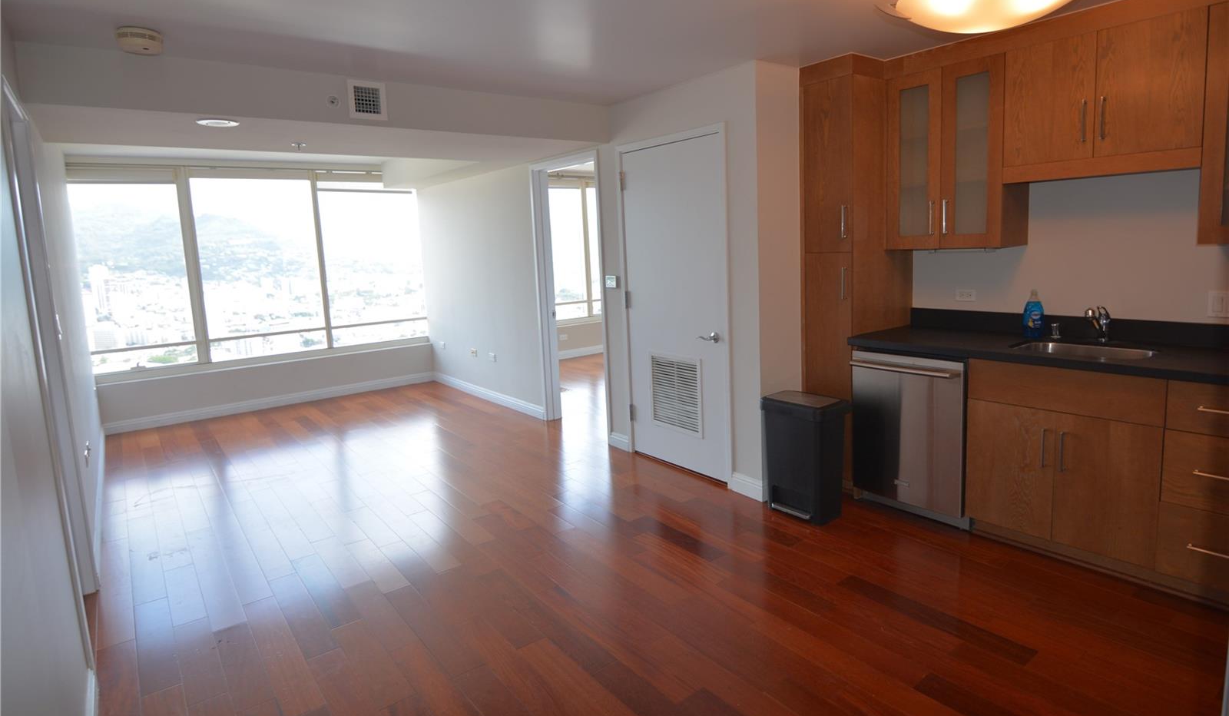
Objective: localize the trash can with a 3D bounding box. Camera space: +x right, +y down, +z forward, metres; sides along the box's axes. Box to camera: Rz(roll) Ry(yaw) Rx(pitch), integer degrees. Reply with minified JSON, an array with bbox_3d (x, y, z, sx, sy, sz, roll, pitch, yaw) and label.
[{"bbox_3d":[1.033,0.529,3.547,0.260,0.630,0.410,-10,12,-36],"label":"trash can"}]

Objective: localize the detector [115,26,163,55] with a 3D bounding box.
[{"bbox_3d":[-1.941,-1.295,2.656,0.152,0.065,0.152,-10,12,-36],"label":"detector"}]

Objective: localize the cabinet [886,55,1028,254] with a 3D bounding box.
[{"bbox_3d":[1.768,-1.021,3.357,0.320,0.895,0.595,-10,12,-36],"label":"cabinet"}]

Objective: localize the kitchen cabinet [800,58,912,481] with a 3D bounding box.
[{"bbox_3d":[1.397,-0.422,3.742,0.610,2.345,0.325,-10,12,-36],"label":"kitchen cabinet"}]

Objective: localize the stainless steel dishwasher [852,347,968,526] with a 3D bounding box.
[{"bbox_3d":[1.712,0.378,3.495,0.610,0.860,0.610,-10,12,-36],"label":"stainless steel dishwasher"}]

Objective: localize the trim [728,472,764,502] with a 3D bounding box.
[{"bbox_3d":[0.789,0.764,3.869,0.020,0.095,0.265,-10,12,-36],"label":"trim"}]

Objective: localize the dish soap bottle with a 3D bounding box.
[{"bbox_3d":[2.084,-0.222,3.226,0.090,0.245,0.056,3,11,33],"label":"dish soap bottle"}]

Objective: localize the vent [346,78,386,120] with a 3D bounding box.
[{"bbox_3d":[-1.347,-1.406,3.549,0.200,0.194,0.020,-10,12,-36],"label":"vent"}]

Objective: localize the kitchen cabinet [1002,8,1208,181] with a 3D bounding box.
[{"bbox_3d":[2.147,-1.081,2.820,0.320,0.585,0.710,-10,12,-36],"label":"kitchen cabinet"}]

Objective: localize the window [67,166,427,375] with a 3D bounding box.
[{"bbox_3d":[-3.511,-0.943,6.705,3.110,1.910,0.100,-10,12,-36],"label":"window"}]

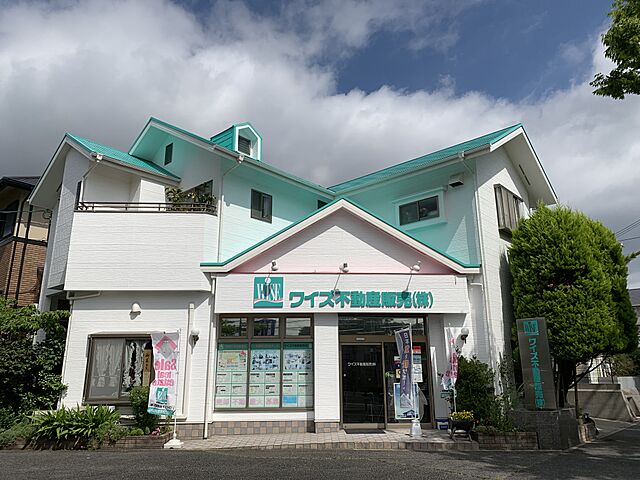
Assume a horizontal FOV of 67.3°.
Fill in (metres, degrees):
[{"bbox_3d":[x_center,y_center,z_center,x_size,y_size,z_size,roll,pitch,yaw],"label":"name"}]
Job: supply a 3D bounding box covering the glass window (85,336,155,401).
[{"bbox_3d":[-4.588,2.993,11.111,1.570,1.520,0.150,0,-14,0],"label":"glass window"}]

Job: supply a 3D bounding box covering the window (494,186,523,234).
[{"bbox_3d":[5.381,-0.824,13.571,1.380,1.200,0.200,14,-20,-43],"label":"window"}]

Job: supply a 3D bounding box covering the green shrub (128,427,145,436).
[{"bbox_3d":[-4.047,4.224,10.602,0.320,0.210,0.280,0,-16,-3],"label":"green shrub"}]

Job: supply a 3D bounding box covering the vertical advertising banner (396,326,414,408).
[{"bbox_3d":[2.021,3.038,11.455,0.460,1.800,0.100,-9,-18,29],"label":"vertical advertising banner"}]

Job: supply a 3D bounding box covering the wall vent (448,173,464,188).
[{"bbox_3d":[3.645,-1.627,12.893,0.250,0.270,0.280,14,-20,-43],"label":"wall vent"}]

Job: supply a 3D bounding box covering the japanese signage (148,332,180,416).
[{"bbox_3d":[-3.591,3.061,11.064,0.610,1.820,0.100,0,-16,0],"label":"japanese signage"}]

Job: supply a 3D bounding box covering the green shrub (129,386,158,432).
[{"bbox_3d":[-3.808,3.657,10.371,0.620,0.930,0.600,0,-14,0],"label":"green shrub"}]

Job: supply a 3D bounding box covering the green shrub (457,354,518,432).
[{"bbox_3d":[3.664,3.411,10.579,1.300,1.550,1.100,0,-14,0],"label":"green shrub"}]

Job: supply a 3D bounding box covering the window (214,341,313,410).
[{"bbox_3d":[-1.386,3.370,11.990,2.440,1.669,0.120,0,-16,-3],"label":"window"}]

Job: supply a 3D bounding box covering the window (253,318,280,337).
[{"bbox_3d":[-1.296,2.103,11.645,0.650,0.460,0.100,0,-14,0],"label":"window"}]

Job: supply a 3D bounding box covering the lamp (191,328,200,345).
[{"bbox_3d":[-2.926,2.256,11.298,0.200,0.360,0.230,0,-14,0],"label":"lamp"}]

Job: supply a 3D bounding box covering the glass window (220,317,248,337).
[{"bbox_3d":[-2.181,2.222,12.263,0.688,0.487,0.100,0,-16,-3],"label":"glass window"}]

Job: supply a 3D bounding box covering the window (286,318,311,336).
[{"bbox_3d":[-0.551,2.240,12.362,0.645,0.475,0.100,0,-16,-3],"label":"window"}]

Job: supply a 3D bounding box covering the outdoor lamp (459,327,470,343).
[{"bbox_3d":[3.678,2.414,12.151,0.230,0.380,0.300,-14,-21,40],"label":"outdoor lamp"}]

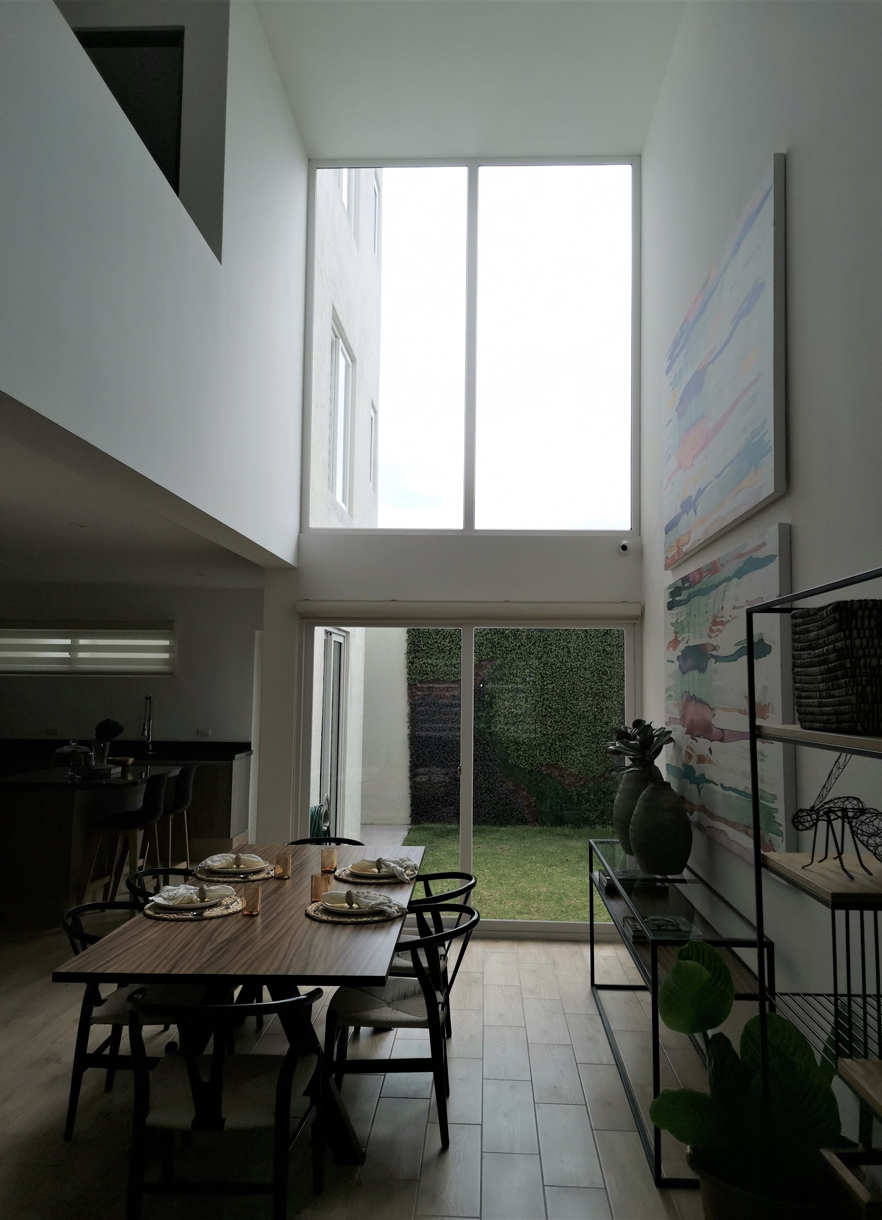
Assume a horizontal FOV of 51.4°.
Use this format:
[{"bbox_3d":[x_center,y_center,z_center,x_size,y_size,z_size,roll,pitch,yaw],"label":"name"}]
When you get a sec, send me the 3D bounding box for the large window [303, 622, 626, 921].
[{"bbox_3d":[0.167,1.069,6.017,2.174,1.984,0.080,0,-4,3],"label":"large window"}]

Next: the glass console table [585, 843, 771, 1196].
[{"bbox_3d":[0.953,1.578,4.003,0.400,0.786,1.985,1,-5,3],"label":"glass console table"}]

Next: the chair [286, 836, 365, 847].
[{"bbox_3d":[-0.681,1.659,4.941,0.550,0.760,0.520,1,-4,3],"label":"chair"}]

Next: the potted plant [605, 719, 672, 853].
[{"bbox_3d":[1.020,0.903,4.699,0.360,0.680,0.350,1,-5,3],"label":"potted plant"}]

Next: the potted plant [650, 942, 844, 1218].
[{"bbox_3d":[0.815,1.371,2.341,0.550,0.930,0.520,1,-5,3],"label":"potted plant"}]

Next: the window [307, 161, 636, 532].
[{"bbox_3d":[0.200,-1.816,6.232,2.264,2.615,0.080,0,-4,3],"label":"window"}]

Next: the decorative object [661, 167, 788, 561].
[{"bbox_3d":[1.247,-0.940,4.244,0.040,1.230,2.000,1,-4,3],"label":"decorative object"}]

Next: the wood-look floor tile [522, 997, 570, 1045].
[{"bbox_3d":[0.510,2.009,4.477,0.200,0.010,0.600,1,-5,3],"label":"wood-look floor tile"}]

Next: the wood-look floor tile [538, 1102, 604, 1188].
[{"bbox_3d":[0.454,1.932,3.316,0.200,0.012,0.592,0,-4,3],"label":"wood-look floor tile"}]

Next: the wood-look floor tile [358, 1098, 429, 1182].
[{"bbox_3d":[-0.156,1.908,3.317,0.200,0.010,0.600,1,-5,3],"label":"wood-look floor tile"}]

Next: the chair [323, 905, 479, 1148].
[{"bbox_3d":[-0.138,1.552,3.501,0.560,0.760,0.530,0,-4,3],"label":"chair"}]

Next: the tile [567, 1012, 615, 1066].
[{"bbox_3d":[0.719,2.034,4.346,0.200,0.010,0.595,1,-4,3],"label":"tile"}]

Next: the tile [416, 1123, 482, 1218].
[{"bbox_3d":[0.038,1.947,3.201,0.200,0.010,0.595,1,-4,3],"label":"tile"}]

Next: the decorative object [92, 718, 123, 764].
[{"bbox_3d":[-2.616,1.034,7.177,0.230,0.370,0.210,1,-5,3],"label":"decorative object"}]

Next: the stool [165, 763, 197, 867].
[{"bbox_3d":[-2.239,1.731,7.410,0.500,0.960,0.460,1,-4,3],"label":"stool"}]

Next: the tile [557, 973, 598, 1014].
[{"bbox_3d":[0.735,2.053,4.883,0.200,0.012,0.592,0,-4,3],"label":"tile"}]

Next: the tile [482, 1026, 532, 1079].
[{"bbox_3d":[0.295,2.013,4.169,0.200,0.010,0.595,1,-4,3],"label":"tile"}]

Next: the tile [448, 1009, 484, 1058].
[{"bbox_3d":[0.096,2.003,4.330,0.200,0.012,0.592,0,-4,3],"label":"tile"}]

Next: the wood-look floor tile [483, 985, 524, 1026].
[{"bbox_3d":[0.318,2.035,4.712,0.200,0.012,0.592,0,-4,3],"label":"wood-look floor tile"}]

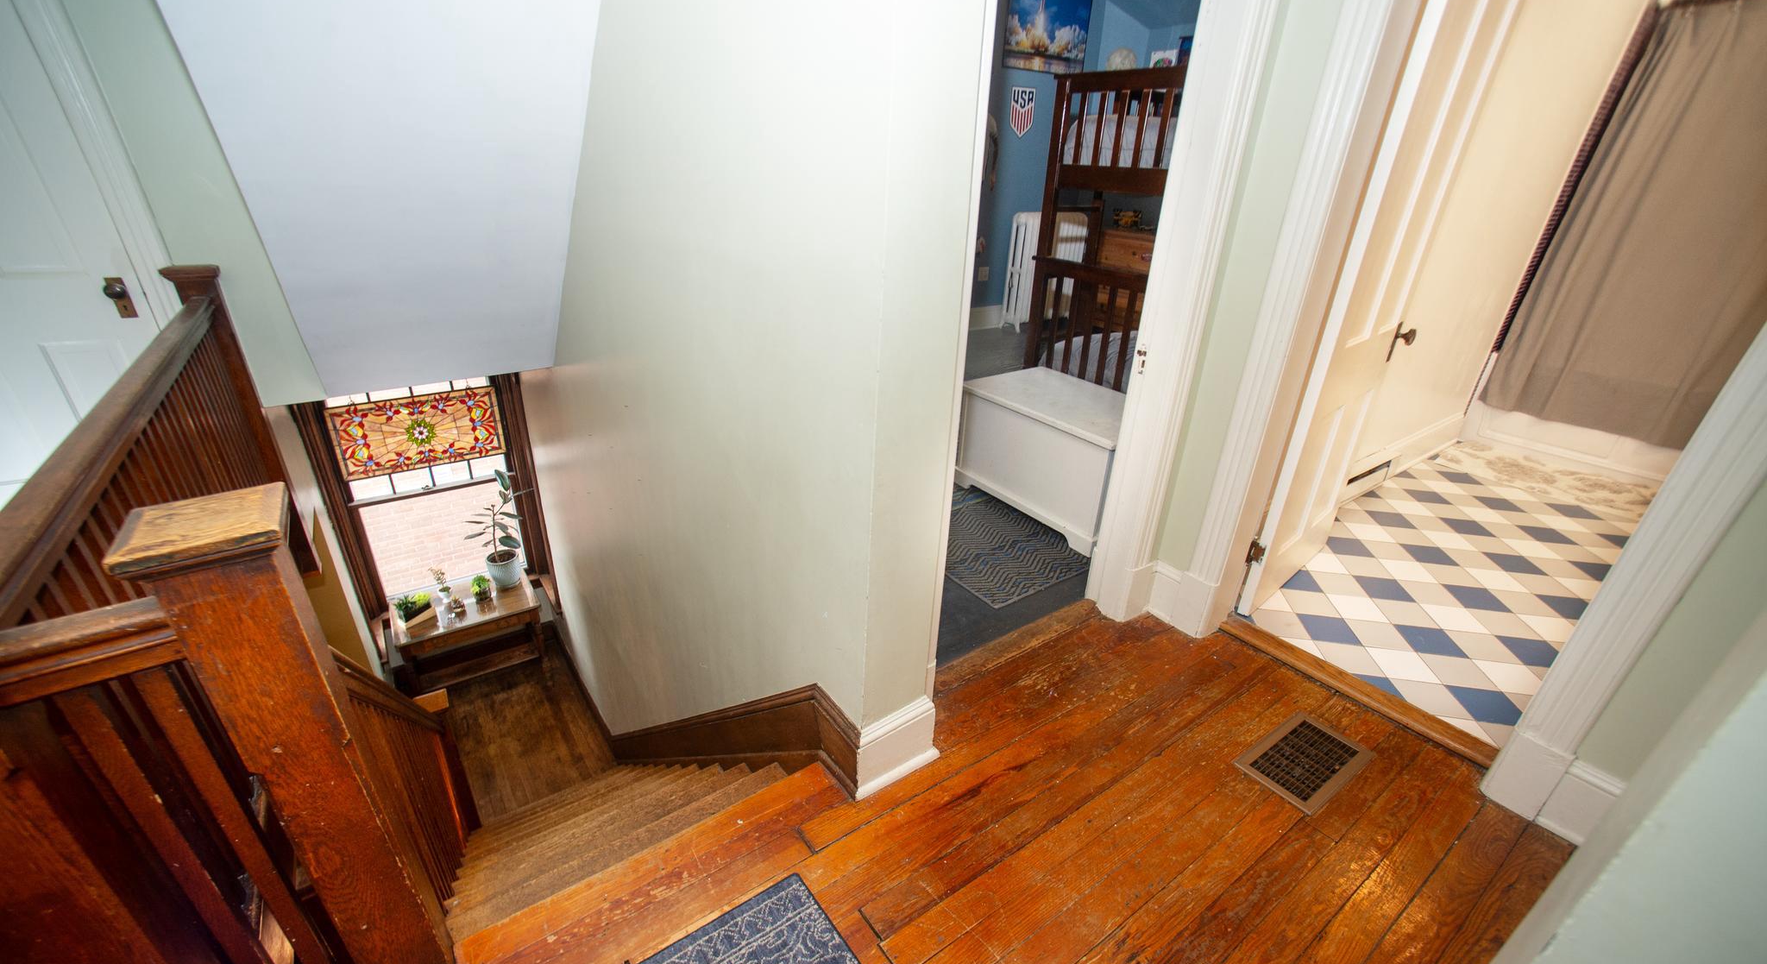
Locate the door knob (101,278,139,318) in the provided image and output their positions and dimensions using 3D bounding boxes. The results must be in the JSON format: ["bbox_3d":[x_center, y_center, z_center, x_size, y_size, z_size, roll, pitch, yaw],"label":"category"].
[{"bbox_3d":[-2.669,-0.645,2.403,0.055,0.145,0.065,-15,31,-32],"label":"door knob"}]

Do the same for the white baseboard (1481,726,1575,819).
[{"bbox_3d":[1.606,0.726,1.713,0.032,0.217,0.113,-17,32,-34],"label":"white baseboard"}]

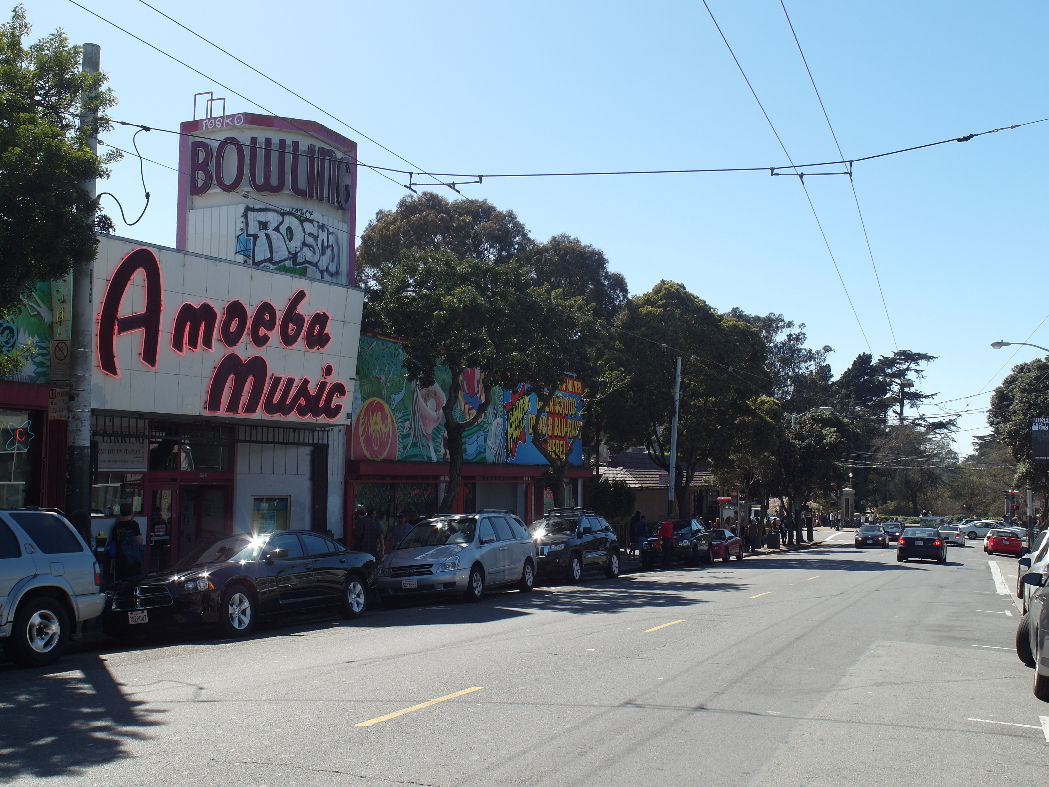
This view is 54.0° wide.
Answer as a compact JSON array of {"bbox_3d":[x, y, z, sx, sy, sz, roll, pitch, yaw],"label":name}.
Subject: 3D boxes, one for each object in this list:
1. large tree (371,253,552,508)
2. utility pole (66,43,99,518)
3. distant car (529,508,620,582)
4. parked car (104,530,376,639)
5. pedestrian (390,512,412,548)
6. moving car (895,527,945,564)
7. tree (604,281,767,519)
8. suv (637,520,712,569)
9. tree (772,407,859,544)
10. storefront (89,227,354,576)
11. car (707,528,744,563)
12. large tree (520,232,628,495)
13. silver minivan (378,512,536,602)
[{"bbox_3d":[-1.804,0.472,26.749,4.600,8.500,4.600,-1,-5,24],"label":"large tree"},{"bbox_3d":[-6.611,-1.041,15.470,0.330,8.670,0.330,-3,-5,24],"label":"utility pole"},{"bbox_3d":[1.045,4.014,27.423,1.930,1.790,4.800,-2,-7,23],"label":"distant car"},{"bbox_3d":[-4.263,2.897,16.425,1.900,1.480,5.070,-1,-7,23],"label":"parked car"},{"bbox_3d":[-3.060,3.778,25.432,0.500,1.700,0.360,-1,-5,18],"label":"pedestrian"},{"bbox_3d":[16.626,6.334,43.028,1.760,1.420,4.420,-1,-7,24],"label":"moving car"},{"bbox_3d":[7.378,1.159,47.550,7.600,12.790,7.600,-2,-5,24],"label":"tree"},{"bbox_3d":[5.757,5.443,37.992,1.860,1.700,4.620,-2,-7,21],"label":"suv"},{"bbox_3d":[20.326,5.745,72.409,5.800,9.510,5.800,-2,-5,24],"label":"tree"},{"bbox_3d":[-7.111,0.720,23.524,2.000,6.950,7.800,-3,-6,31],"label":"storefront"},{"bbox_3d":[8.231,6.507,44.299,1.730,1.330,4.400,-1,-7,24],"label":"car"},{"bbox_3d":[1.423,0.344,34.119,3.900,10.600,3.900,1,-5,0],"label":"large tree"},{"bbox_3d":[-1.248,3.324,21.606,1.950,1.780,4.920,-2,-7,20],"label":"silver minivan"}]

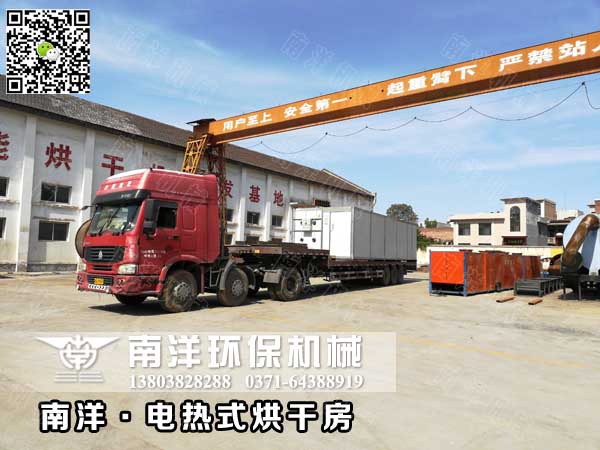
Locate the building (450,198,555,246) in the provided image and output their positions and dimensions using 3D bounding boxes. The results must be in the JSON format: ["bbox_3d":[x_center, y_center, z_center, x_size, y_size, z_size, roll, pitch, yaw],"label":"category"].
[{"bbox_3d":[34.123,1.898,76.701,13.000,10.900,13.000,-3,-6,38],"label":"building"}]

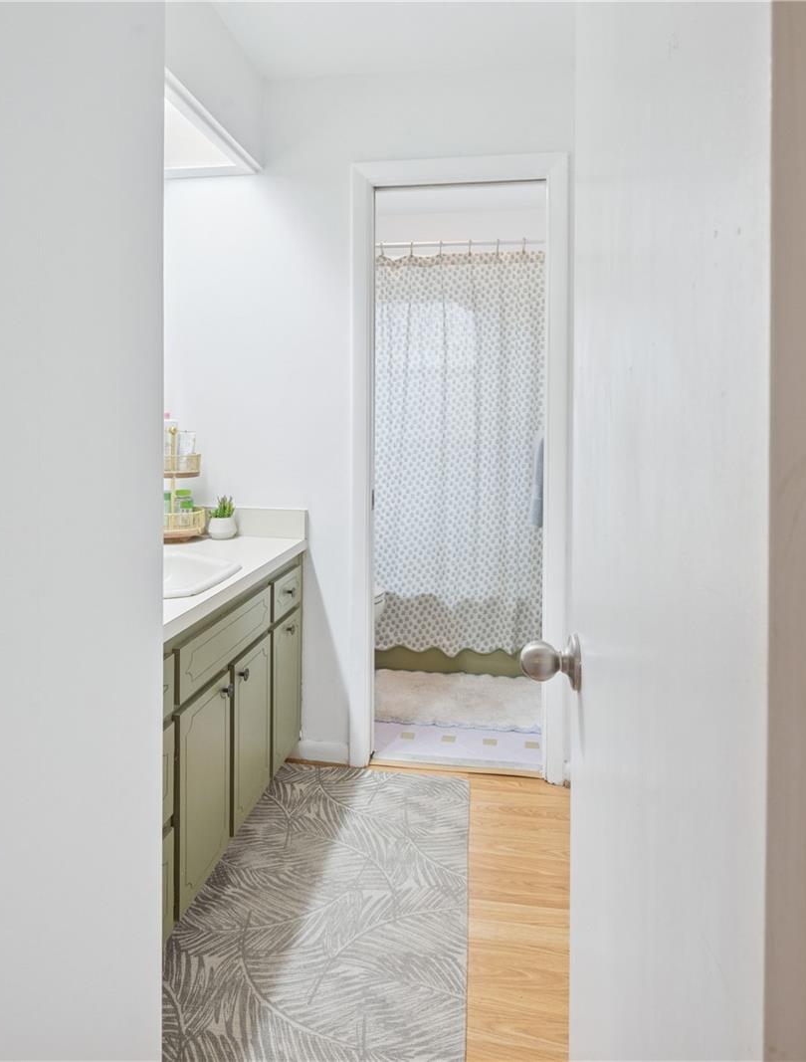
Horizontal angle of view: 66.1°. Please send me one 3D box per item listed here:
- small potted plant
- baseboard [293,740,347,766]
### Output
[{"bbox_3d":[-0.637,-0.047,2.180,0.102,0.147,0.102,1,5,9],"label":"small potted plant"},{"bbox_3d":[-0.291,0.778,2.180,0.205,0.078,0.020,1,5,9],"label":"baseboard"}]

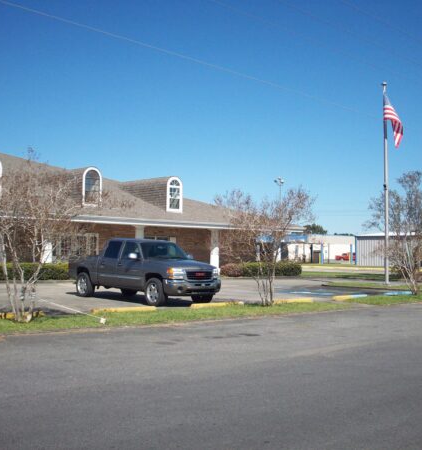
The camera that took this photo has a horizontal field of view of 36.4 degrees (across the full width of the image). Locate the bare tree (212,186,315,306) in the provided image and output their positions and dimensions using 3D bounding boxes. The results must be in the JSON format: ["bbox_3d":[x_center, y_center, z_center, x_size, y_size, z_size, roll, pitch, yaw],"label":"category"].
[{"bbox_3d":[1.628,0.646,18.955,2.900,3.480,2.700,1,-2,0],"label":"bare tree"}]

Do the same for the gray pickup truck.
[{"bbox_3d":[-2.207,1.392,20.026,2.030,1.930,5.820,3,-3,-42],"label":"gray pickup truck"}]

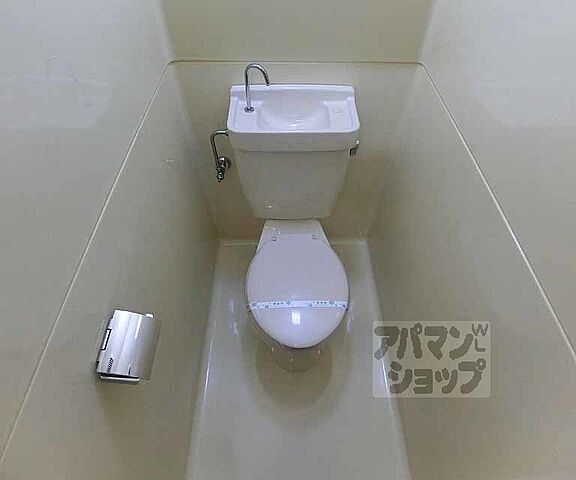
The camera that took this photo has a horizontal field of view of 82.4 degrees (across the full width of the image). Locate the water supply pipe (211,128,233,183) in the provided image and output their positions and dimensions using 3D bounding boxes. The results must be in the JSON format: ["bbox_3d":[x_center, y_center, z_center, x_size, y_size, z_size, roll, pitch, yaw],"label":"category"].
[{"bbox_3d":[-0.247,-0.329,1.277,0.076,0.234,0.116,-1,54,0],"label":"water supply pipe"}]

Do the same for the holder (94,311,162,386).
[{"bbox_3d":[-0.334,0.228,0.697,0.099,0.091,0.149,-1,54,0],"label":"holder"}]

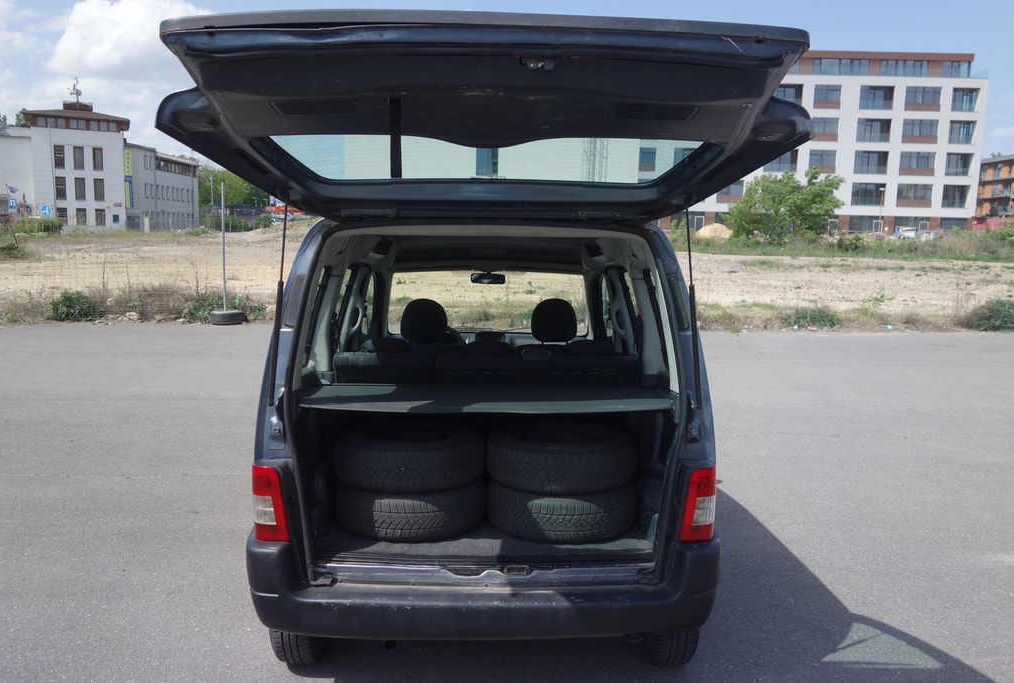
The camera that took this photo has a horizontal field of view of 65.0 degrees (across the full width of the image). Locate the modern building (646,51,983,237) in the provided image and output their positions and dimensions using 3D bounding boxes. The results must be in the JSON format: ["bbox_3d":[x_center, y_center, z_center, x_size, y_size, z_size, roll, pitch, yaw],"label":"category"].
[{"bbox_3d":[28.747,-19.014,81.925,32.000,17.800,15.000,1,8,0],"label":"modern building"}]

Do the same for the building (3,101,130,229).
[{"bbox_3d":[-44.725,-17.607,81.777,10.200,12.200,10.500,-3,9,-28],"label":"building"}]

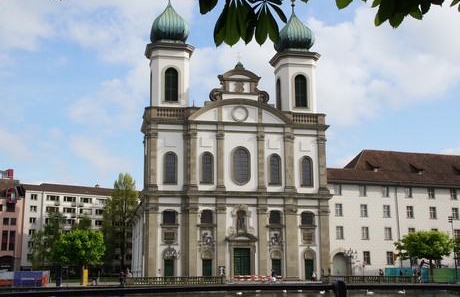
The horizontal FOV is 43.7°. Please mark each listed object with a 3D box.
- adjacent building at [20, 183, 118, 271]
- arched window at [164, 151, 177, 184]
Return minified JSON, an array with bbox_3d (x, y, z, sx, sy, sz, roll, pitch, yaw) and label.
[{"bbox_3d":[-40.840,21.353,146.382,25.500,22.600,12.000,8,-15,-35],"label":"adjacent building"},{"bbox_3d":[-8.738,2.890,84.702,1.925,4.694,0.400,2,-12,-10],"label":"arched window"}]

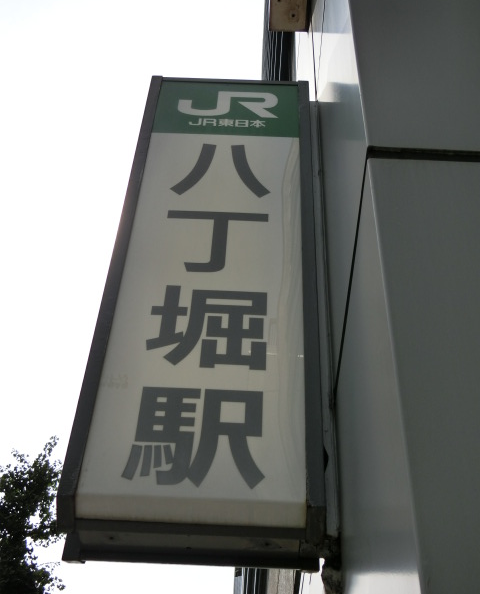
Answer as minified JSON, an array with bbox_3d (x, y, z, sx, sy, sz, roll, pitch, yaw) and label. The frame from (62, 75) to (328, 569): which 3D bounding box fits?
[{"bbox_3d":[-0.081,-0.097,3.244,0.650,2.266,0.275,2,-50,1],"label":"frame"}]

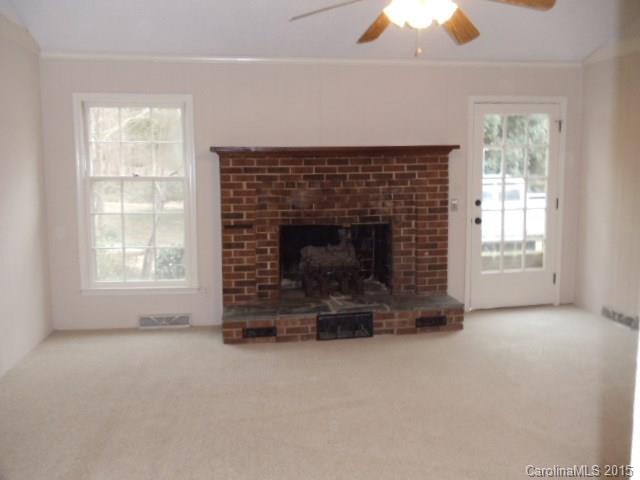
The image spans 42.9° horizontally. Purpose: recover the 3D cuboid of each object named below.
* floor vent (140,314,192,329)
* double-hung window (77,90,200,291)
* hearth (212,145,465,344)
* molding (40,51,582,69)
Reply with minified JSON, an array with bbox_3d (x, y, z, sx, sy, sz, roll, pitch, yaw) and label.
[{"bbox_3d":[-1.448,0.759,7.595,0.478,0.119,0.025,-2,8,-11],"label":"floor vent"},{"bbox_3d":[-1.663,-0.417,7.416,1.052,1.789,0.120,-2,8,-11],"label":"double-hung window"},{"bbox_3d":[0.157,-0.029,7.408,2.270,1.647,0.820,-2,8,-11],"label":"hearth"},{"bbox_3d":[0.093,-1.676,7.565,5.152,0.085,0.070,-2,8,-11],"label":"molding"}]

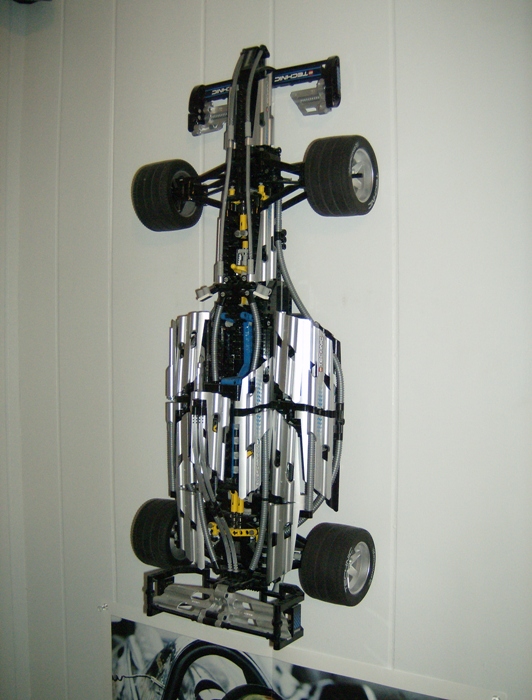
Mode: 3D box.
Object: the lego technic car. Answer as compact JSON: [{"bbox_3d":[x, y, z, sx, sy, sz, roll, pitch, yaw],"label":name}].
[{"bbox_3d":[-0.037,-0.024,0.828,0.295,0.664,0.144,1,2,31],"label":"lego technic car"}]

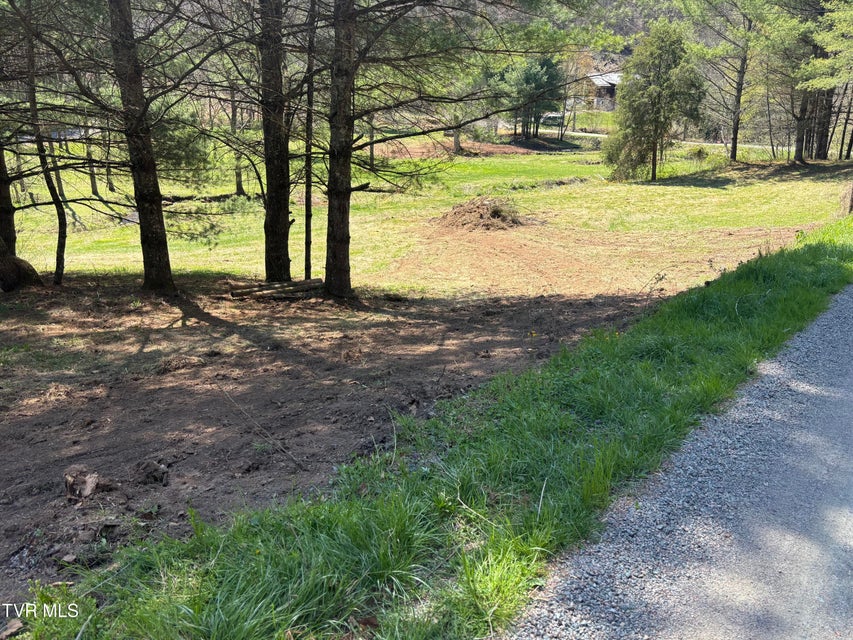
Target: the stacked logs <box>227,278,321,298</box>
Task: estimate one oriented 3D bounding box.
[{"bbox_3d":[-2.247,-0.472,9.600,1.330,0.190,0.400,-6,16,-21],"label":"stacked logs"}]

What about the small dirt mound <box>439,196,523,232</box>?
[{"bbox_3d":[1.534,-3.053,18.200,2.300,0.800,2.000,0,15,0],"label":"small dirt mound"}]

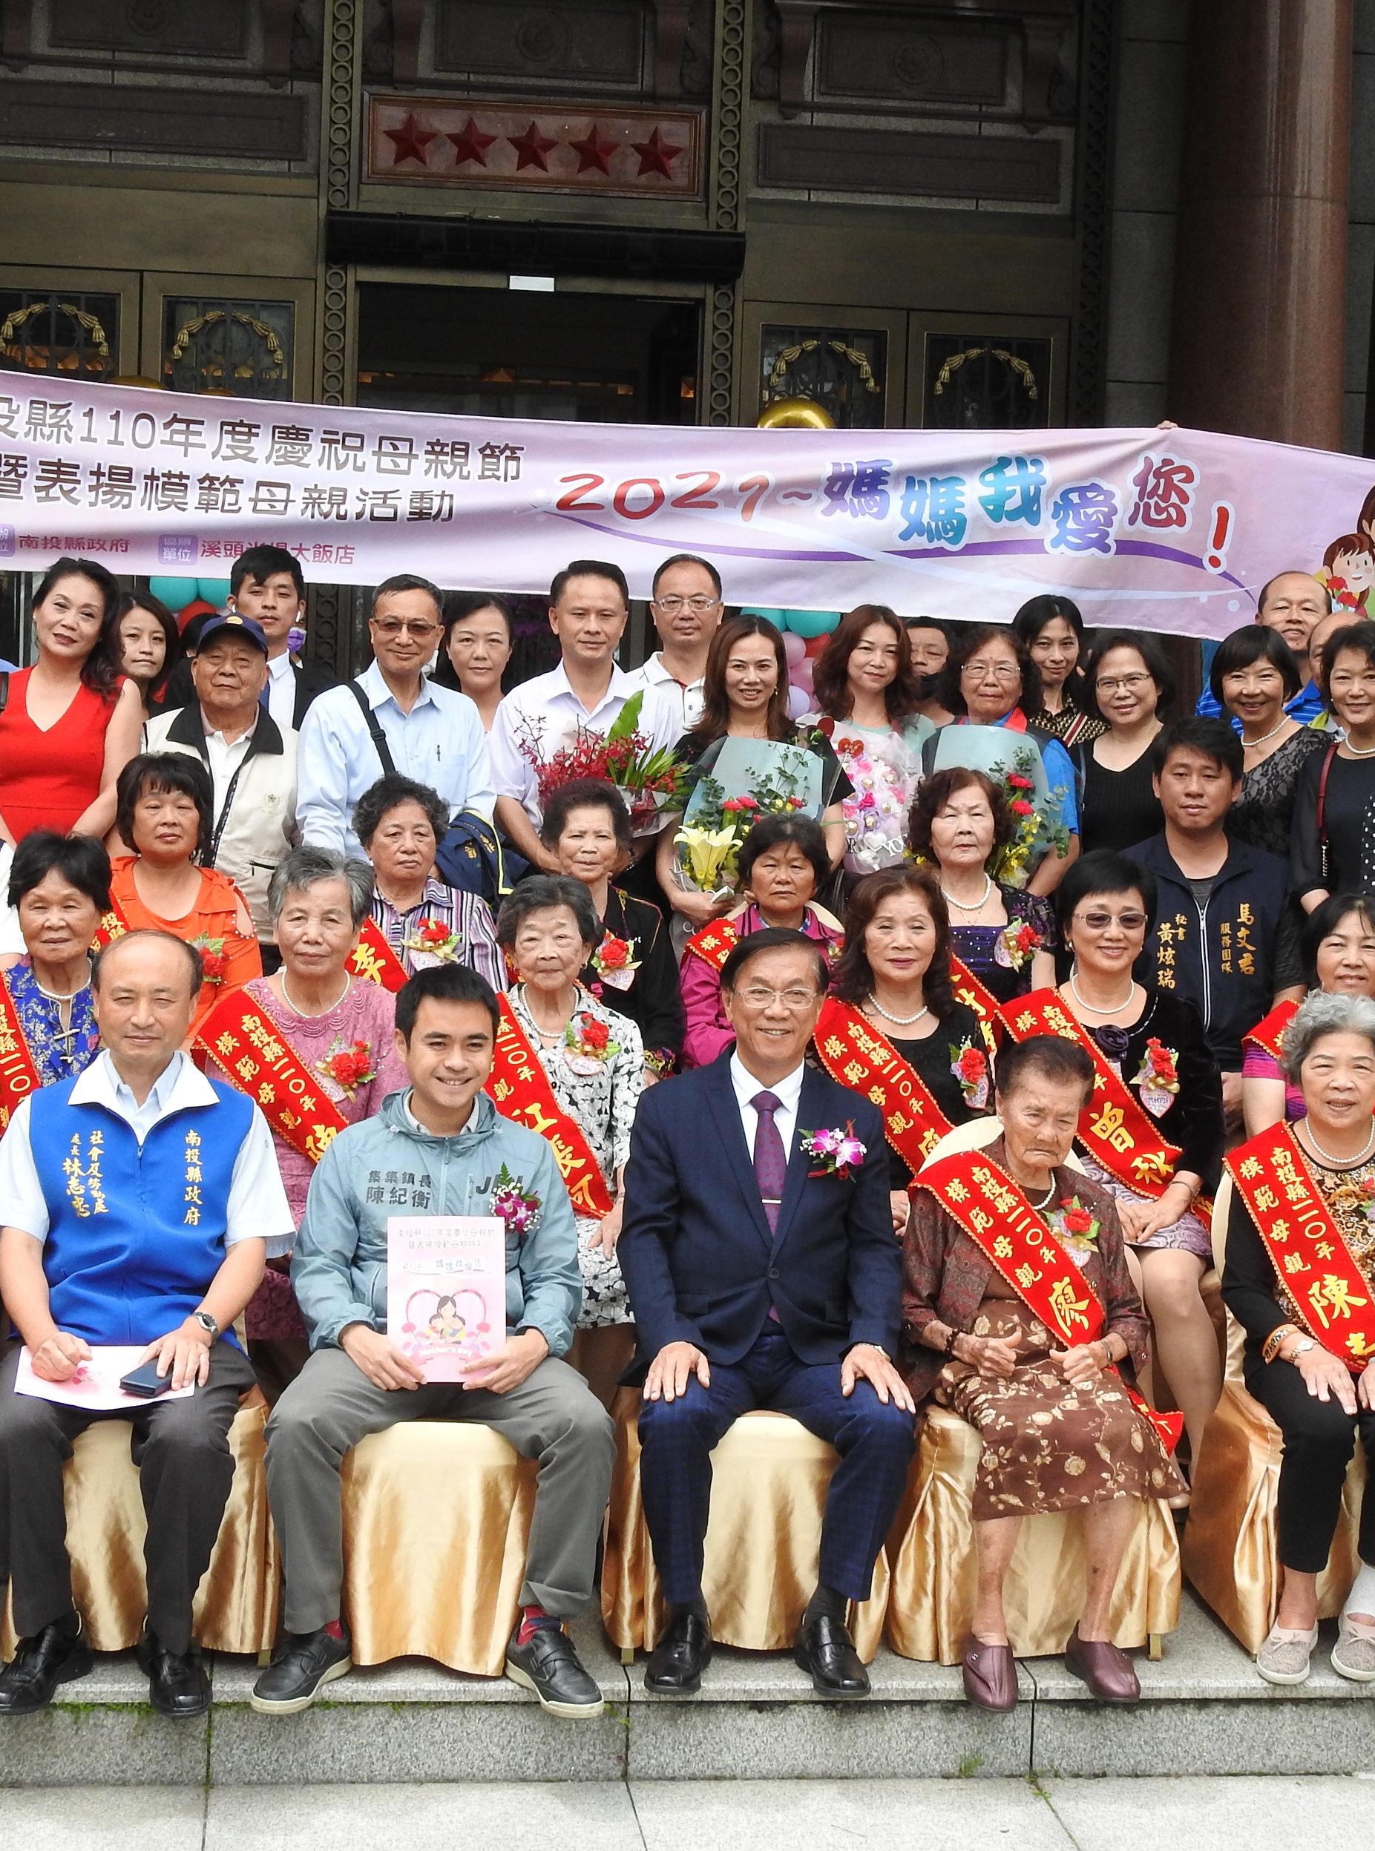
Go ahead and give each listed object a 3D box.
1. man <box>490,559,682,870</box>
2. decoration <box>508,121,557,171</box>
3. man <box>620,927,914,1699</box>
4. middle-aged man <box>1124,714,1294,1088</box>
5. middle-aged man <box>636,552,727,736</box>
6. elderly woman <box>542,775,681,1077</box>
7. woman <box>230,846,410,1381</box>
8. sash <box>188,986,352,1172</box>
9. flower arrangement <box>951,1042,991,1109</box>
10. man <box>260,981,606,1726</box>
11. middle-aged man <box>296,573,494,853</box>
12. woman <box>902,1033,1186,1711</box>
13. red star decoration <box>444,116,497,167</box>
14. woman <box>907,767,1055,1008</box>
[{"bbox_3d":[-0.257,-0.114,7.945,0.520,1.680,0.360,1,3,-6],"label":"man"},{"bbox_3d":[-0.615,-3.109,12.220,0.205,0.200,0.030,1,3,-6],"label":"decoration"},{"bbox_3d":[0.132,0.670,5.652,0.520,1.295,0.740,2,3,-3],"label":"man"},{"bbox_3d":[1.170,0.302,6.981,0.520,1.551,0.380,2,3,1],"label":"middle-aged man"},{"bbox_3d":[-0.022,-0.117,8.021,0.480,1.698,0.300,2,3,-5],"label":"middle-aged man"},{"bbox_3d":[-0.188,0.292,7.217,0.430,1.260,0.720,1,3,-6],"label":"elderly woman"},{"bbox_3d":[-0.746,0.472,6.225,0.460,1.263,0.660,1,3,-7],"label":"woman"},{"bbox_3d":[-0.835,0.345,6.340,0.400,0.470,0.240,1,3,-7],"label":"sash"},{"bbox_3d":[0.606,0.319,6.552,0.085,0.150,0.060,1,3,-6],"label":"flower arrangement"},{"bbox_3d":[-0.456,0.692,5.554,0.600,1.240,0.800,1,3,-6],"label":"man"},{"bbox_3d":[-0.750,-0.097,7.921,0.500,1.620,0.320,1,3,-6],"label":"middle-aged man"},{"bbox_3d":[0.644,0.771,5.625,0.510,1.117,0.710,2,3,-3],"label":"woman"},{"bbox_3d":[-0.859,-3.117,12.192,0.205,0.200,0.030,1,3,-6],"label":"red star decoration"},{"bbox_3d":[0.659,0.274,7.114,0.440,1.283,0.680,2,3,-1],"label":"woman"}]

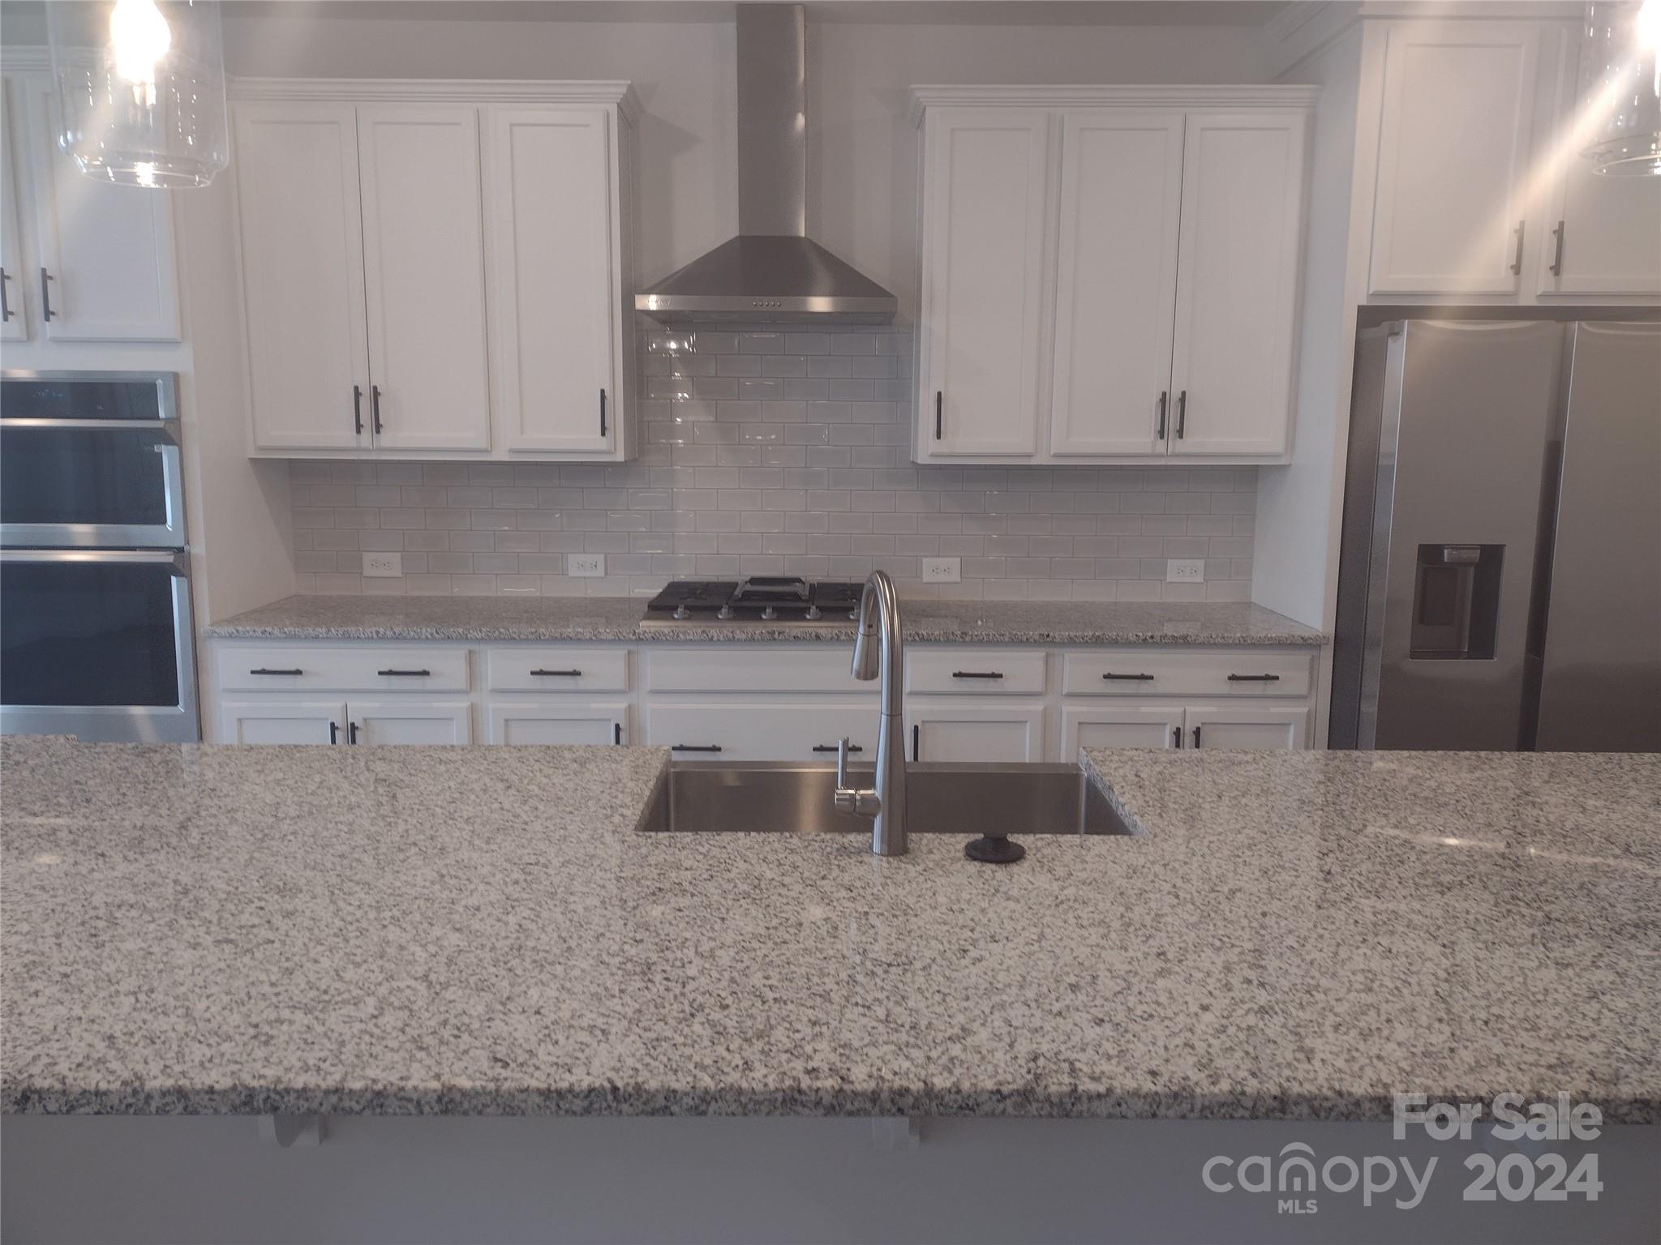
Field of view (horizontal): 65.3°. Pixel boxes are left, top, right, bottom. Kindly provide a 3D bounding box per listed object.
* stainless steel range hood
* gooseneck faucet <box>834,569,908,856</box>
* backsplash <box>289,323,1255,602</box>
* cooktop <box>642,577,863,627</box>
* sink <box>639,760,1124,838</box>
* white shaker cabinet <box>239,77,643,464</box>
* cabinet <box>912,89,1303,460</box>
[{"bbox_3d":[-0.182,-1.394,3.920,0.757,0.930,0.495,0,9,-1],"label":"stainless steel range hood"},{"bbox_3d":[0.043,0.116,1.940,0.103,0.394,0.257,-1,9,-9],"label":"gooseneck faucet"},{"bbox_3d":[-0.182,-0.525,4.304,3.226,0.905,0.012,0,9,-1],"label":"backsplash"},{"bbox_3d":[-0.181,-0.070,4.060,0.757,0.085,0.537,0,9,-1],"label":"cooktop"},{"bbox_3d":[0.086,0.427,2.222,0.800,0.250,0.545,0,9,-1],"label":"sink"},{"bbox_3d":[-1.189,-1.065,4.036,1.199,1.105,0.352,0,9,-1],"label":"white shaker cabinet"},{"bbox_3d":[0.834,-1.053,4.055,1.207,1.105,0.352,0,9,-1],"label":"cabinet"}]

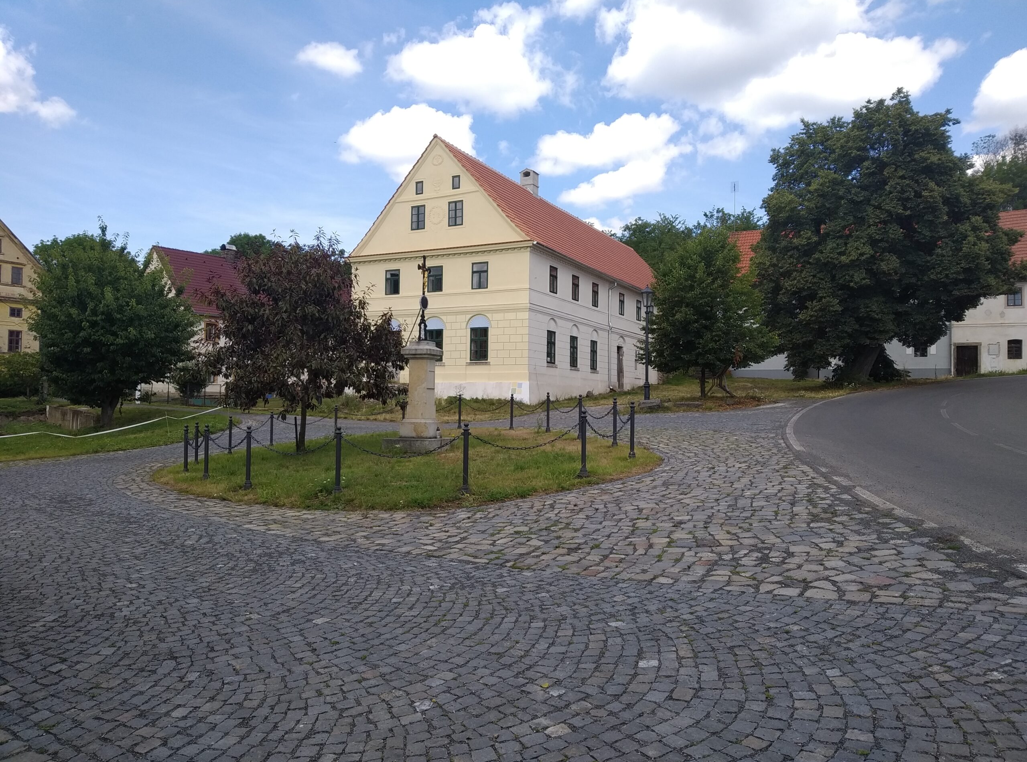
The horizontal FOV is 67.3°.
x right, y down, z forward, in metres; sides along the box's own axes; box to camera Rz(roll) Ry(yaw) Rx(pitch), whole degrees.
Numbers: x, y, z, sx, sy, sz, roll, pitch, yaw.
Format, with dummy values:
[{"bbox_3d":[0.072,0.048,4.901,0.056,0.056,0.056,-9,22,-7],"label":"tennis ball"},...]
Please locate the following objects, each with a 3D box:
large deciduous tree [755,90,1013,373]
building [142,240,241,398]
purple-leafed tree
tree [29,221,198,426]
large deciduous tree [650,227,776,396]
[{"bbox_3d":[19.631,-7.688,40.500,14.028,15.250,13.327,0,-2,0],"label":"large deciduous tree"},{"bbox_3d":[-21.008,-4.188,62.722,11.400,11.250,16.400,-1,-2,40],"label":"building"},{"bbox_3d":[-5.094,-0.978,18.800,4.889,5.338,4.644,0,-2,0],"label":"purple-leafed tree"},{"bbox_3d":[-18.666,-2.659,36.000,7.864,9.474,7.549,0,-2,0],"label":"tree"},{"bbox_3d":[8.375,-2.915,32.400,5.257,7.077,4.994,0,-2,0],"label":"large deciduous tree"}]

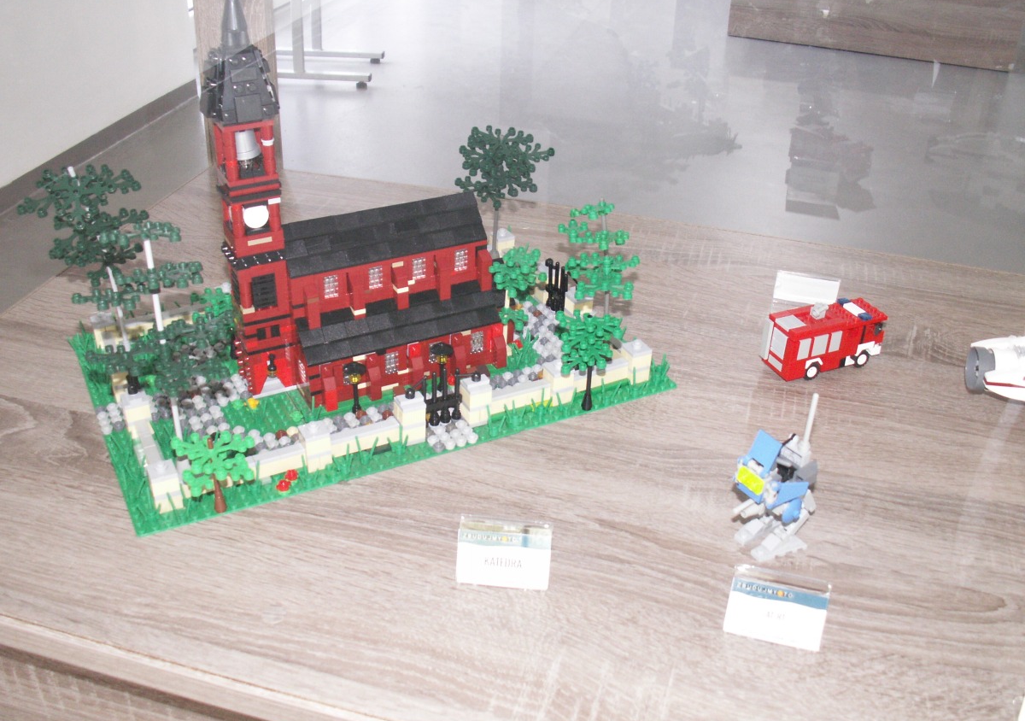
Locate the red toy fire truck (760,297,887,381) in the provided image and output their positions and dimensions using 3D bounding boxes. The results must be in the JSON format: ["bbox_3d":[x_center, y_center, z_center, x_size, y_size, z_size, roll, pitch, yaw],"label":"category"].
[{"bbox_3d":[0.236,-0.019,0.788,0.085,0.051,0.038,-11,32,-21],"label":"red toy fire truck"}]

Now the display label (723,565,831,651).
[{"bbox_3d":[0.138,0.128,0.542,0.050,0.031,0.022,9,30,12],"label":"display label"}]

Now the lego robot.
[{"bbox_3d":[0.154,0.065,0.588,0.055,0.097,0.042,-19,35,-32],"label":"lego robot"}]

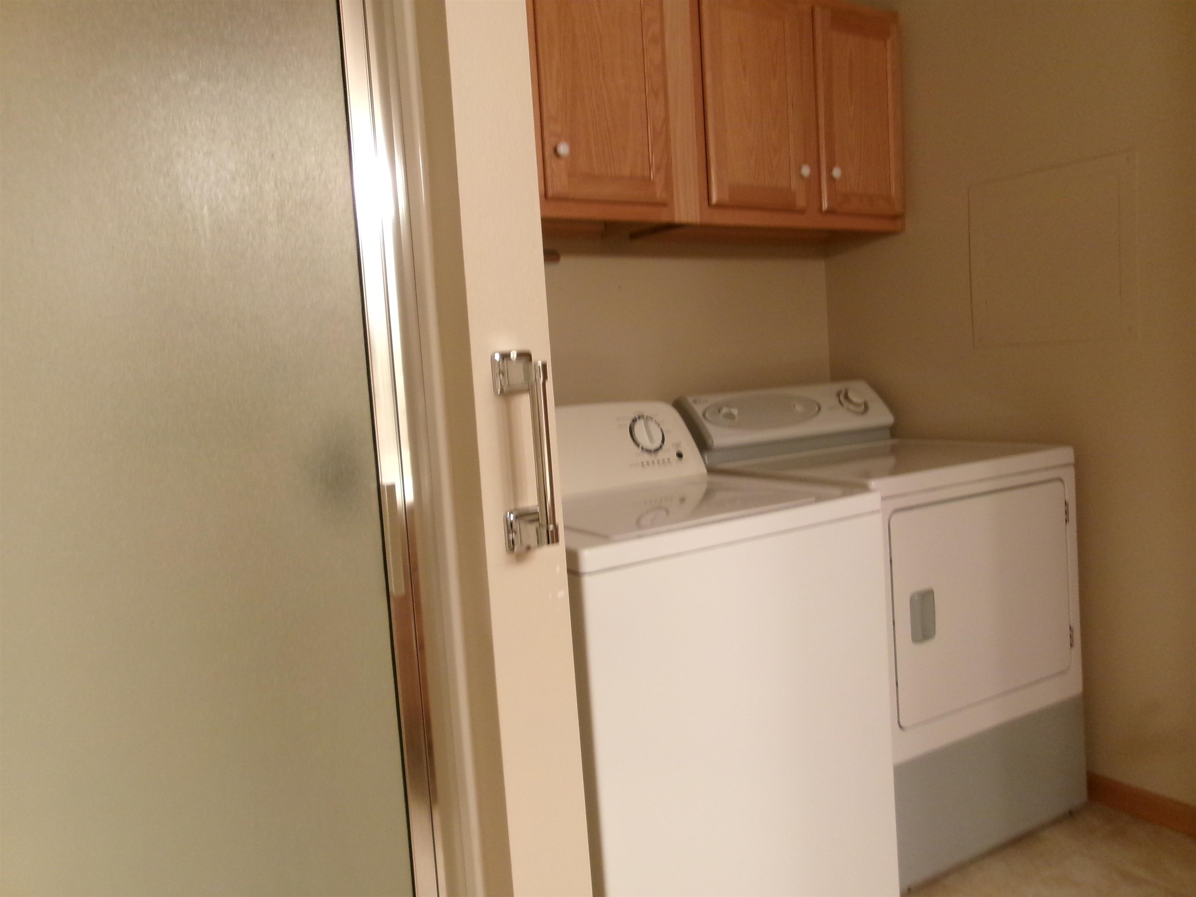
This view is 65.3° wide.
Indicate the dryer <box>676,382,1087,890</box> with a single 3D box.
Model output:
[{"bbox_3d":[0.700,0.379,2.404,0.690,1.092,0.700,-7,5,-31],"label":"dryer"}]

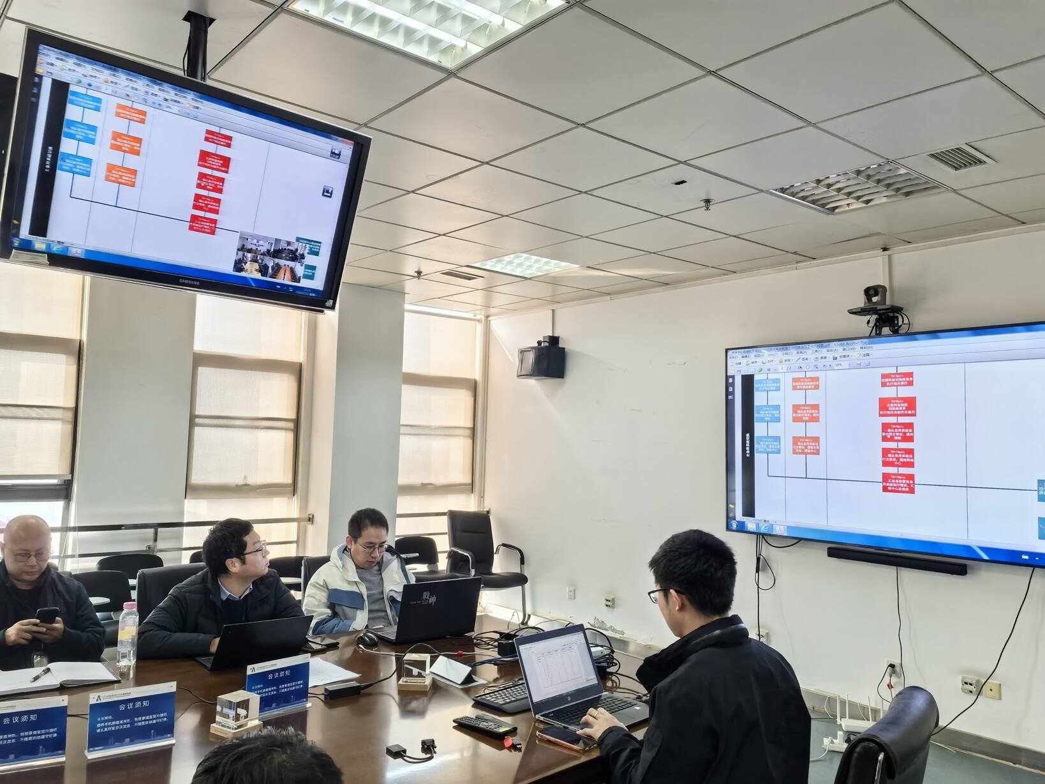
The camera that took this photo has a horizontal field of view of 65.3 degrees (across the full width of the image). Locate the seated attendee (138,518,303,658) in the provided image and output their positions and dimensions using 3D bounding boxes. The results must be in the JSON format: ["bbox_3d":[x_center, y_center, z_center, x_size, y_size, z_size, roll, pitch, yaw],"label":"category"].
[{"bbox_3d":[-1.167,1.091,3.100,0.700,1.220,0.600,-1,-4,38],"label":"seated attendee"}]

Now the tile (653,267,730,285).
[{"bbox_3d":[1.184,-0.840,5.830,0.260,0.024,0.590,4,-4,-40],"label":"tile"}]

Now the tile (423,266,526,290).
[{"bbox_3d":[-0.372,-0.864,6.111,0.590,0.024,0.590,4,-4,-40],"label":"tile"}]

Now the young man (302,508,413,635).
[{"bbox_3d":[-0.680,1.156,3.654,0.570,1.260,0.720,4,-4,-40],"label":"young man"}]

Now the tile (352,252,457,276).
[{"bbox_3d":[-0.828,-0.899,5.730,0.600,0.020,0.600,4,-4,-40],"label":"tile"}]

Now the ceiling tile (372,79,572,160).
[{"bbox_3d":[-0.196,-1.033,3.120,0.590,0.024,0.590,4,-4,-40],"label":"ceiling tile"}]

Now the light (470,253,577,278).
[{"bbox_3d":[0.019,-0.897,5.661,0.600,0.060,0.600,4,-4,-40],"label":"light"}]

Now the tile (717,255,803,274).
[{"bbox_3d":[1.578,-0.859,5.390,0.250,0.020,0.595,4,-4,-40],"label":"tile"}]

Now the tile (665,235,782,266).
[{"bbox_3d":[1.249,-0.878,5.126,0.600,0.020,0.600,4,-4,-40],"label":"tile"}]

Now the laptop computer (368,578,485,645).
[{"bbox_3d":[-0.406,0.871,3.364,0.368,0.243,0.295,4,-4,-38],"label":"laptop computer"}]

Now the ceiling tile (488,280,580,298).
[{"bbox_3d":[0.083,-0.829,6.515,0.595,0.020,0.595,4,-4,-40],"label":"ceiling tile"}]

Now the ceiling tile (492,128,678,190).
[{"bbox_3d":[0.263,-1.000,3.519,0.595,0.020,0.595,4,-4,-40],"label":"ceiling tile"}]

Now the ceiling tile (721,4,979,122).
[{"bbox_3d":[1.037,-1.030,2.597,0.600,0.020,0.600,4,-4,-40],"label":"ceiling tile"}]

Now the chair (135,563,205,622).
[{"bbox_3d":[-1.340,1.308,3.561,0.630,1.000,0.580,-2,-4,42],"label":"chair"}]

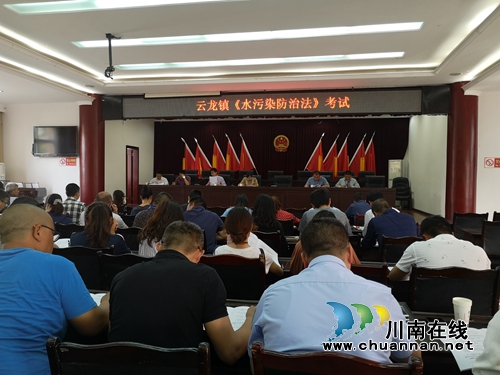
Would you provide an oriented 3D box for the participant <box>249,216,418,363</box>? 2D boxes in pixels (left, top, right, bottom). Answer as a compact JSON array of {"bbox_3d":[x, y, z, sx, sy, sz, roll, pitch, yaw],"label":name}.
[{"bbox_3d":[0.295,0.741,1.415,0.600,1.270,0.800,1,2,11],"label":"participant"}]

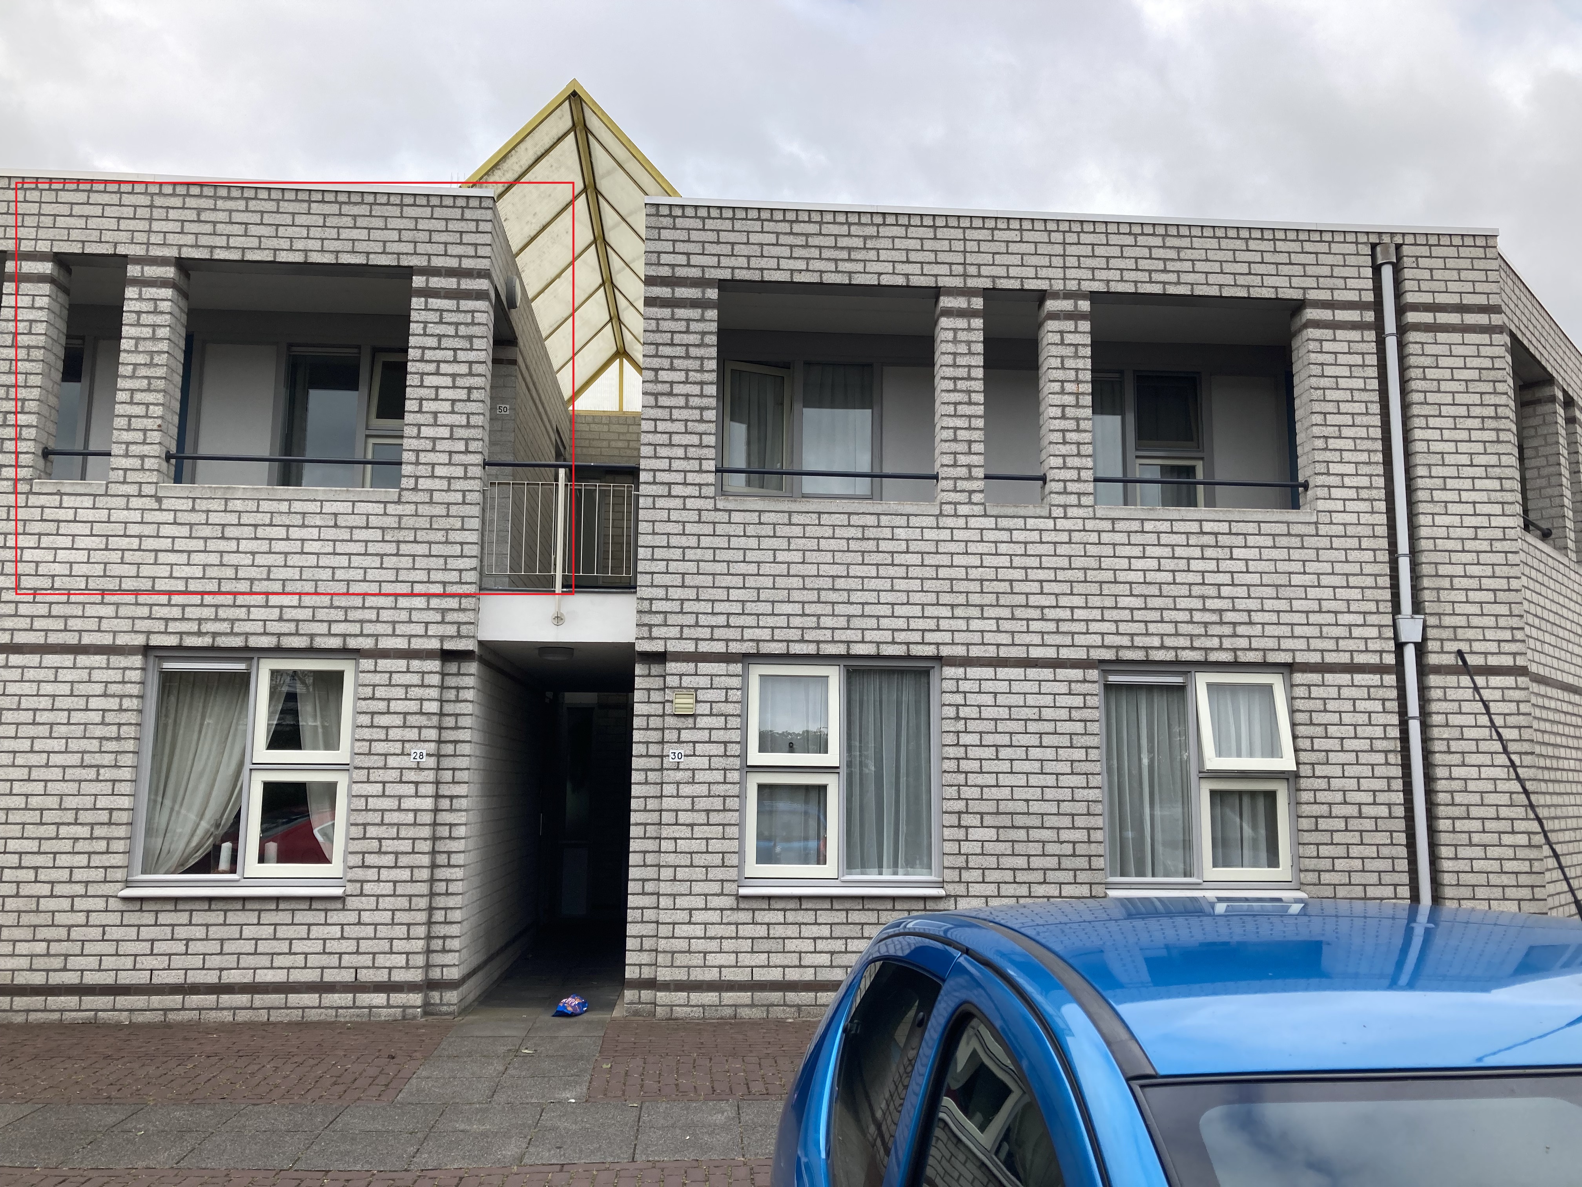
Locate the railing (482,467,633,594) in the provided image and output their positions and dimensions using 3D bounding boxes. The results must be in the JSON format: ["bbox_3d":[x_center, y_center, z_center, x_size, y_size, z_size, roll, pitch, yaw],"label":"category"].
[{"bbox_3d":[-1.679,-0.477,9.346,1.120,0.950,0.090,1,-8,-4],"label":"railing"}]

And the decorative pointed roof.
[{"bbox_3d":[-1.859,-3.016,12.652,1.600,0.940,6.000,1,-8,-4],"label":"decorative pointed roof"}]

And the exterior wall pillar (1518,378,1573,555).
[{"bbox_3d":[7.059,-1.130,11.960,0.320,1.670,0.350,-7,-11,41],"label":"exterior wall pillar"}]

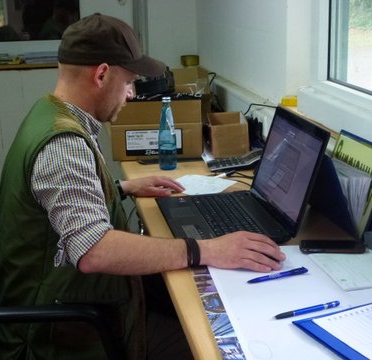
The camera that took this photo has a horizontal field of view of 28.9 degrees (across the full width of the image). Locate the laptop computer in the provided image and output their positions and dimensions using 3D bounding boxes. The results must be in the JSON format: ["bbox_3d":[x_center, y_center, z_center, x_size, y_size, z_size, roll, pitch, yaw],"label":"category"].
[{"bbox_3d":[0.123,-0.013,1.759,0.348,0.261,0.370,-3,16,-10],"label":"laptop computer"}]

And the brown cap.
[{"bbox_3d":[-0.190,-0.344,1.840,0.264,0.140,0.175,4,14,-16],"label":"brown cap"}]

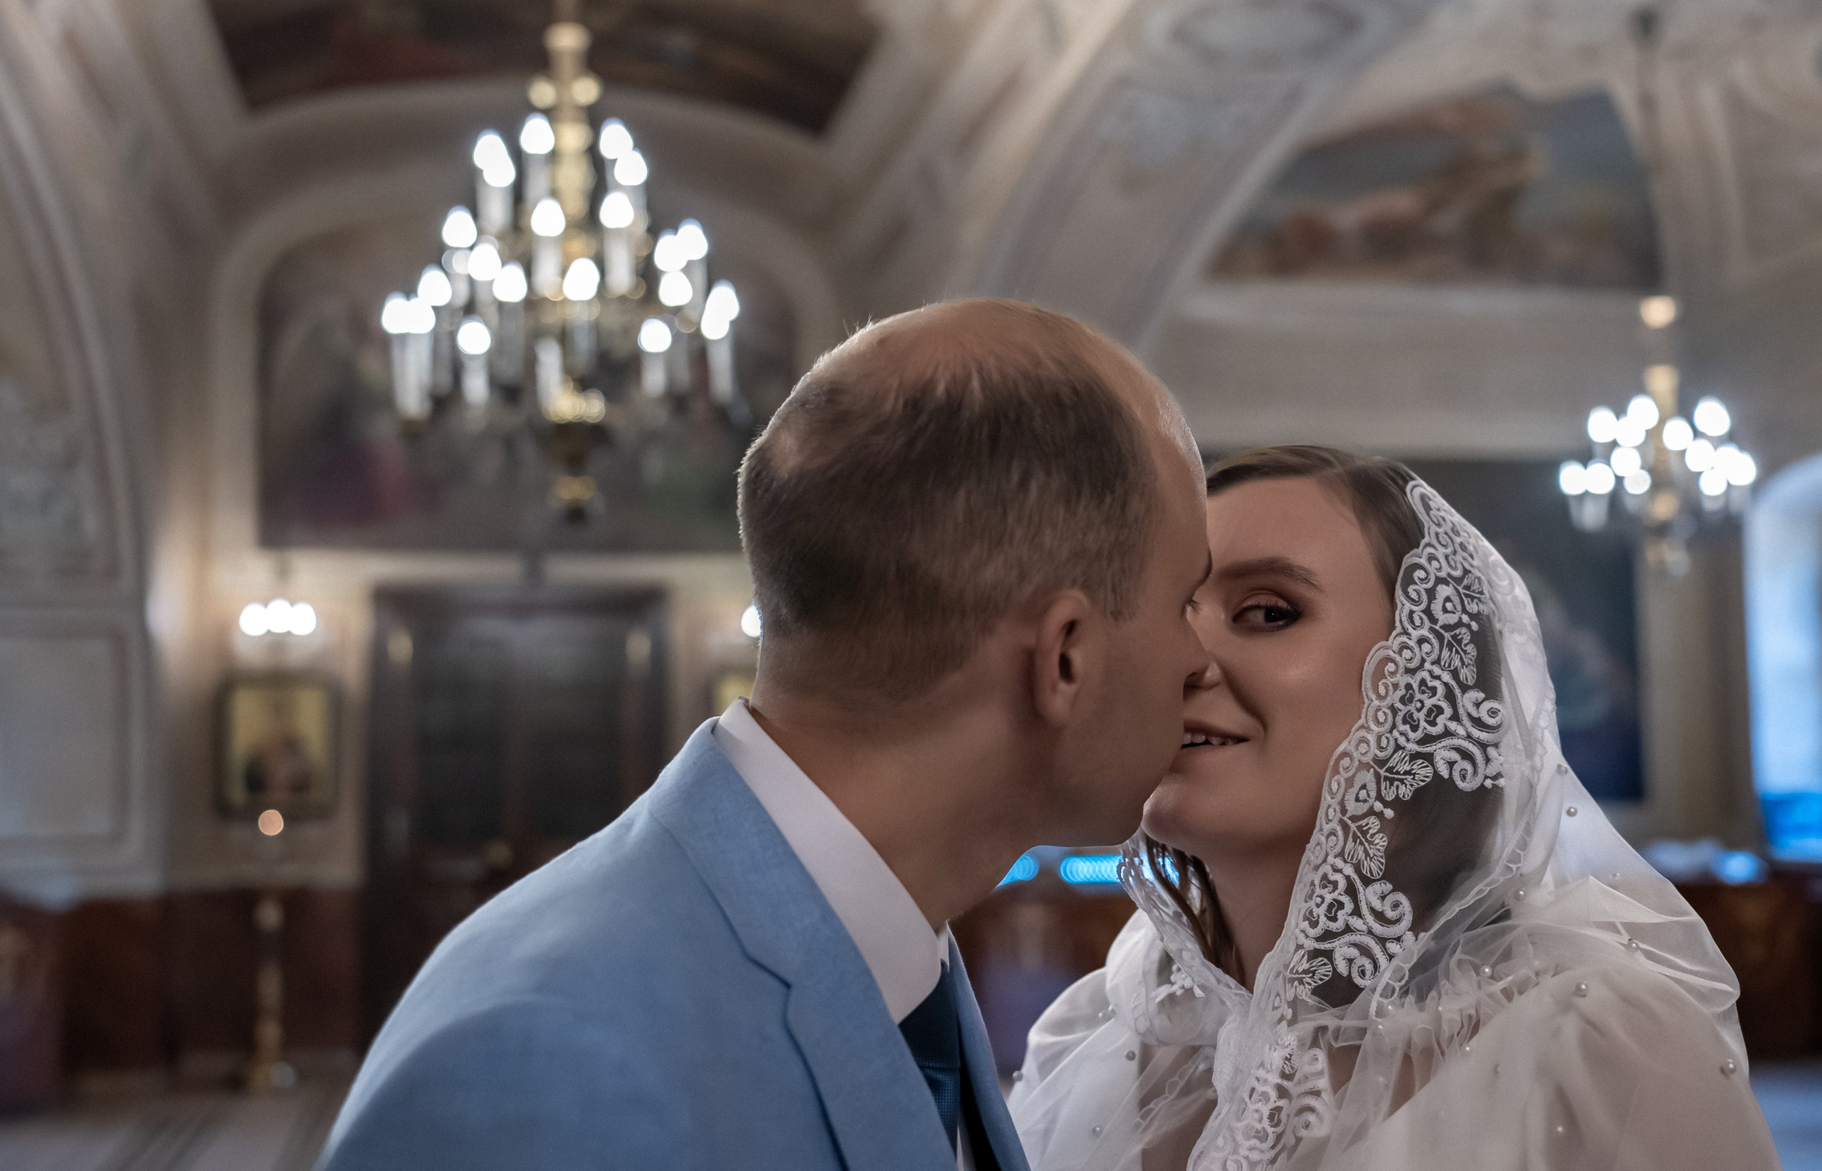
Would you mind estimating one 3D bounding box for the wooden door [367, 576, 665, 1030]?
[{"bbox_3d":[-1.916,1.184,10.154,1.437,2.326,0.180,1,-5,-11],"label":"wooden door"}]

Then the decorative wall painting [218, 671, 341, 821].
[{"bbox_3d":[-3.025,0.769,9.924,0.545,0.698,0.080,1,-5,-11],"label":"decorative wall painting"}]

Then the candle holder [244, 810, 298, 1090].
[{"bbox_3d":[-2.963,1.677,9.641,0.260,1.258,0.260,1,-5,-11],"label":"candle holder"}]

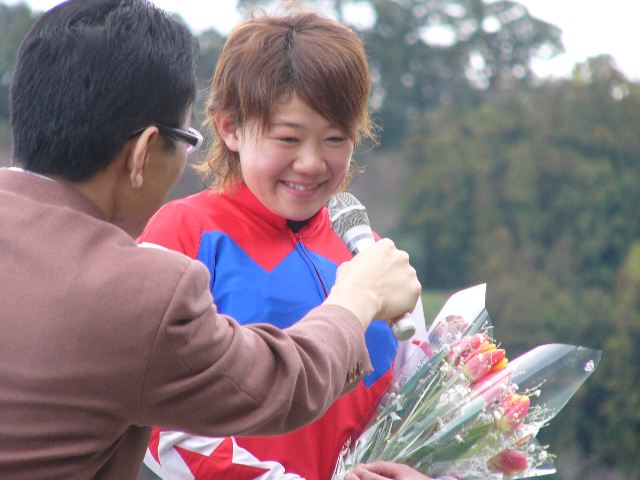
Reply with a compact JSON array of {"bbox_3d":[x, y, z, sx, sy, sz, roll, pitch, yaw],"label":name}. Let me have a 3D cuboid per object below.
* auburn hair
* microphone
[{"bbox_3d":[-0.042,-0.173,7.400,0.200,0.220,0.225,0,15,-22],"label":"auburn hair"},{"bbox_3d":[0.066,0.032,7.250,0.048,0.218,0.048,-26,-27,0],"label":"microphone"}]

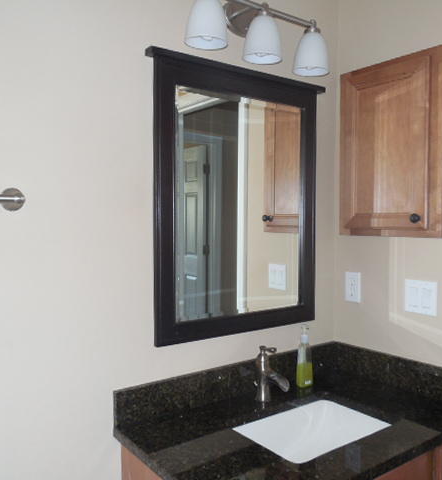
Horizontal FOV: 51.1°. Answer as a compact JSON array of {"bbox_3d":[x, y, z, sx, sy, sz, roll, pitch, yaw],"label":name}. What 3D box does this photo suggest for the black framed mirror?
[{"bbox_3d":[0.087,-0.124,1.573,0.718,0.884,0.048,-2,3,-35],"label":"black framed mirror"}]

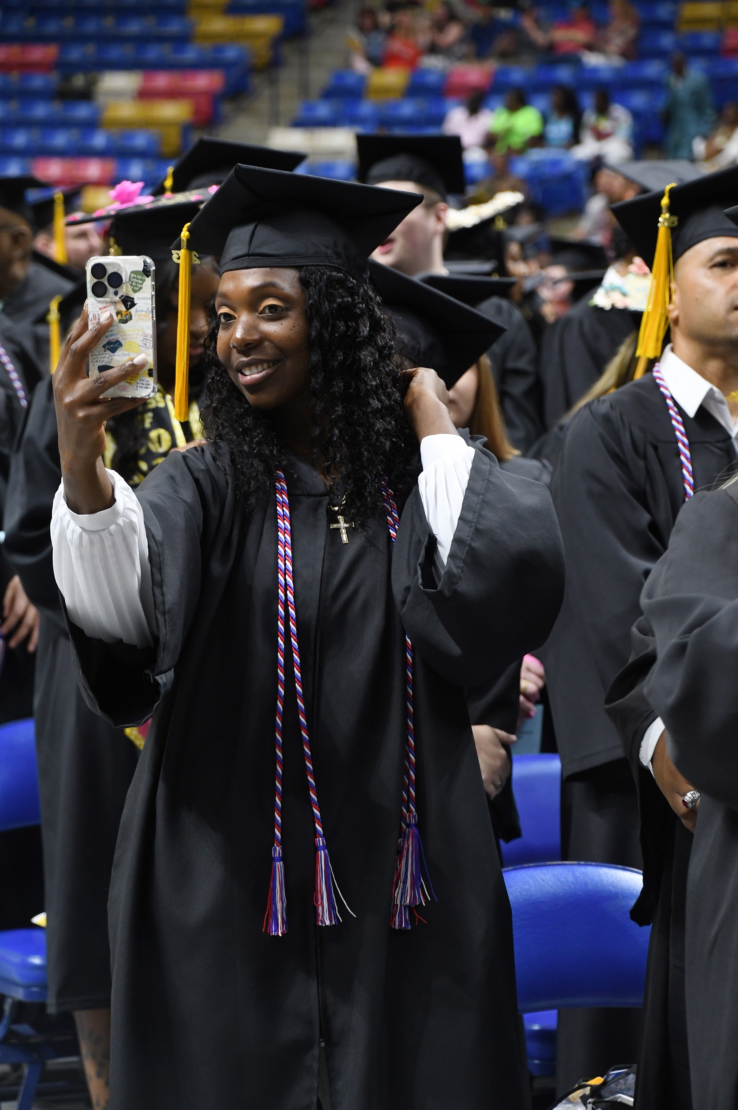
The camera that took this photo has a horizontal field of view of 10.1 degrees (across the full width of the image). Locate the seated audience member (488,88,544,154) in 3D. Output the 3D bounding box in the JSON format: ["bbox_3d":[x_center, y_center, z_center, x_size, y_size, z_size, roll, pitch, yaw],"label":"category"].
[{"bbox_3d":[1.450,-4.012,41.217,0.550,1.200,0.750,2,5,18],"label":"seated audience member"}]

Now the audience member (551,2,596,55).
[{"bbox_3d":[2.145,-5.176,43.662,0.520,1.220,0.750,2,5,20],"label":"audience member"}]

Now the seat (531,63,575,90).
[{"bbox_3d":[1.993,-4.965,45.134,0.480,0.740,0.480,2,6,22],"label":"seat"}]

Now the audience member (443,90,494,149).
[{"bbox_3d":[1.041,-4.349,44.659,0.520,1.270,0.750,2,6,22],"label":"audience member"}]

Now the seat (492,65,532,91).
[{"bbox_3d":[1.548,-4.960,45.334,0.480,0.740,0.480,2,6,22],"label":"seat"}]

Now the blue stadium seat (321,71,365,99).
[{"bbox_3d":[-0.275,-4.762,44.031,0.480,0.700,0.500,2,5,23],"label":"blue stadium seat"}]

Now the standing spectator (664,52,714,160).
[{"bbox_3d":[3.106,-4.019,40.457,0.540,1.720,0.360,2,6,25],"label":"standing spectator"}]

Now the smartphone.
[{"bbox_3d":[-0.265,-0.244,4.460,0.076,0.152,0.013,0,6,18],"label":"smartphone"}]

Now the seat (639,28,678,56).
[{"bbox_3d":[3.013,-5.137,43.444,0.480,0.700,0.500,2,5,23],"label":"seat"}]

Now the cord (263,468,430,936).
[{"bbox_3d":[-0.027,0.150,4.970,0.205,0.606,0.180,0,5,3],"label":"cord"}]

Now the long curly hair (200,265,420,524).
[{"bbox_3d":[-0.070,-0.206,4.950,0.250,0.335,0.250,2,6,25],"label":"long curly hair"}]

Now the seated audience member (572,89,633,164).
[{"bbox_3d":[2.449,-4.282,44.059,0.520,1.270,0.750,2,6,22],"label":"seated audience member"}]

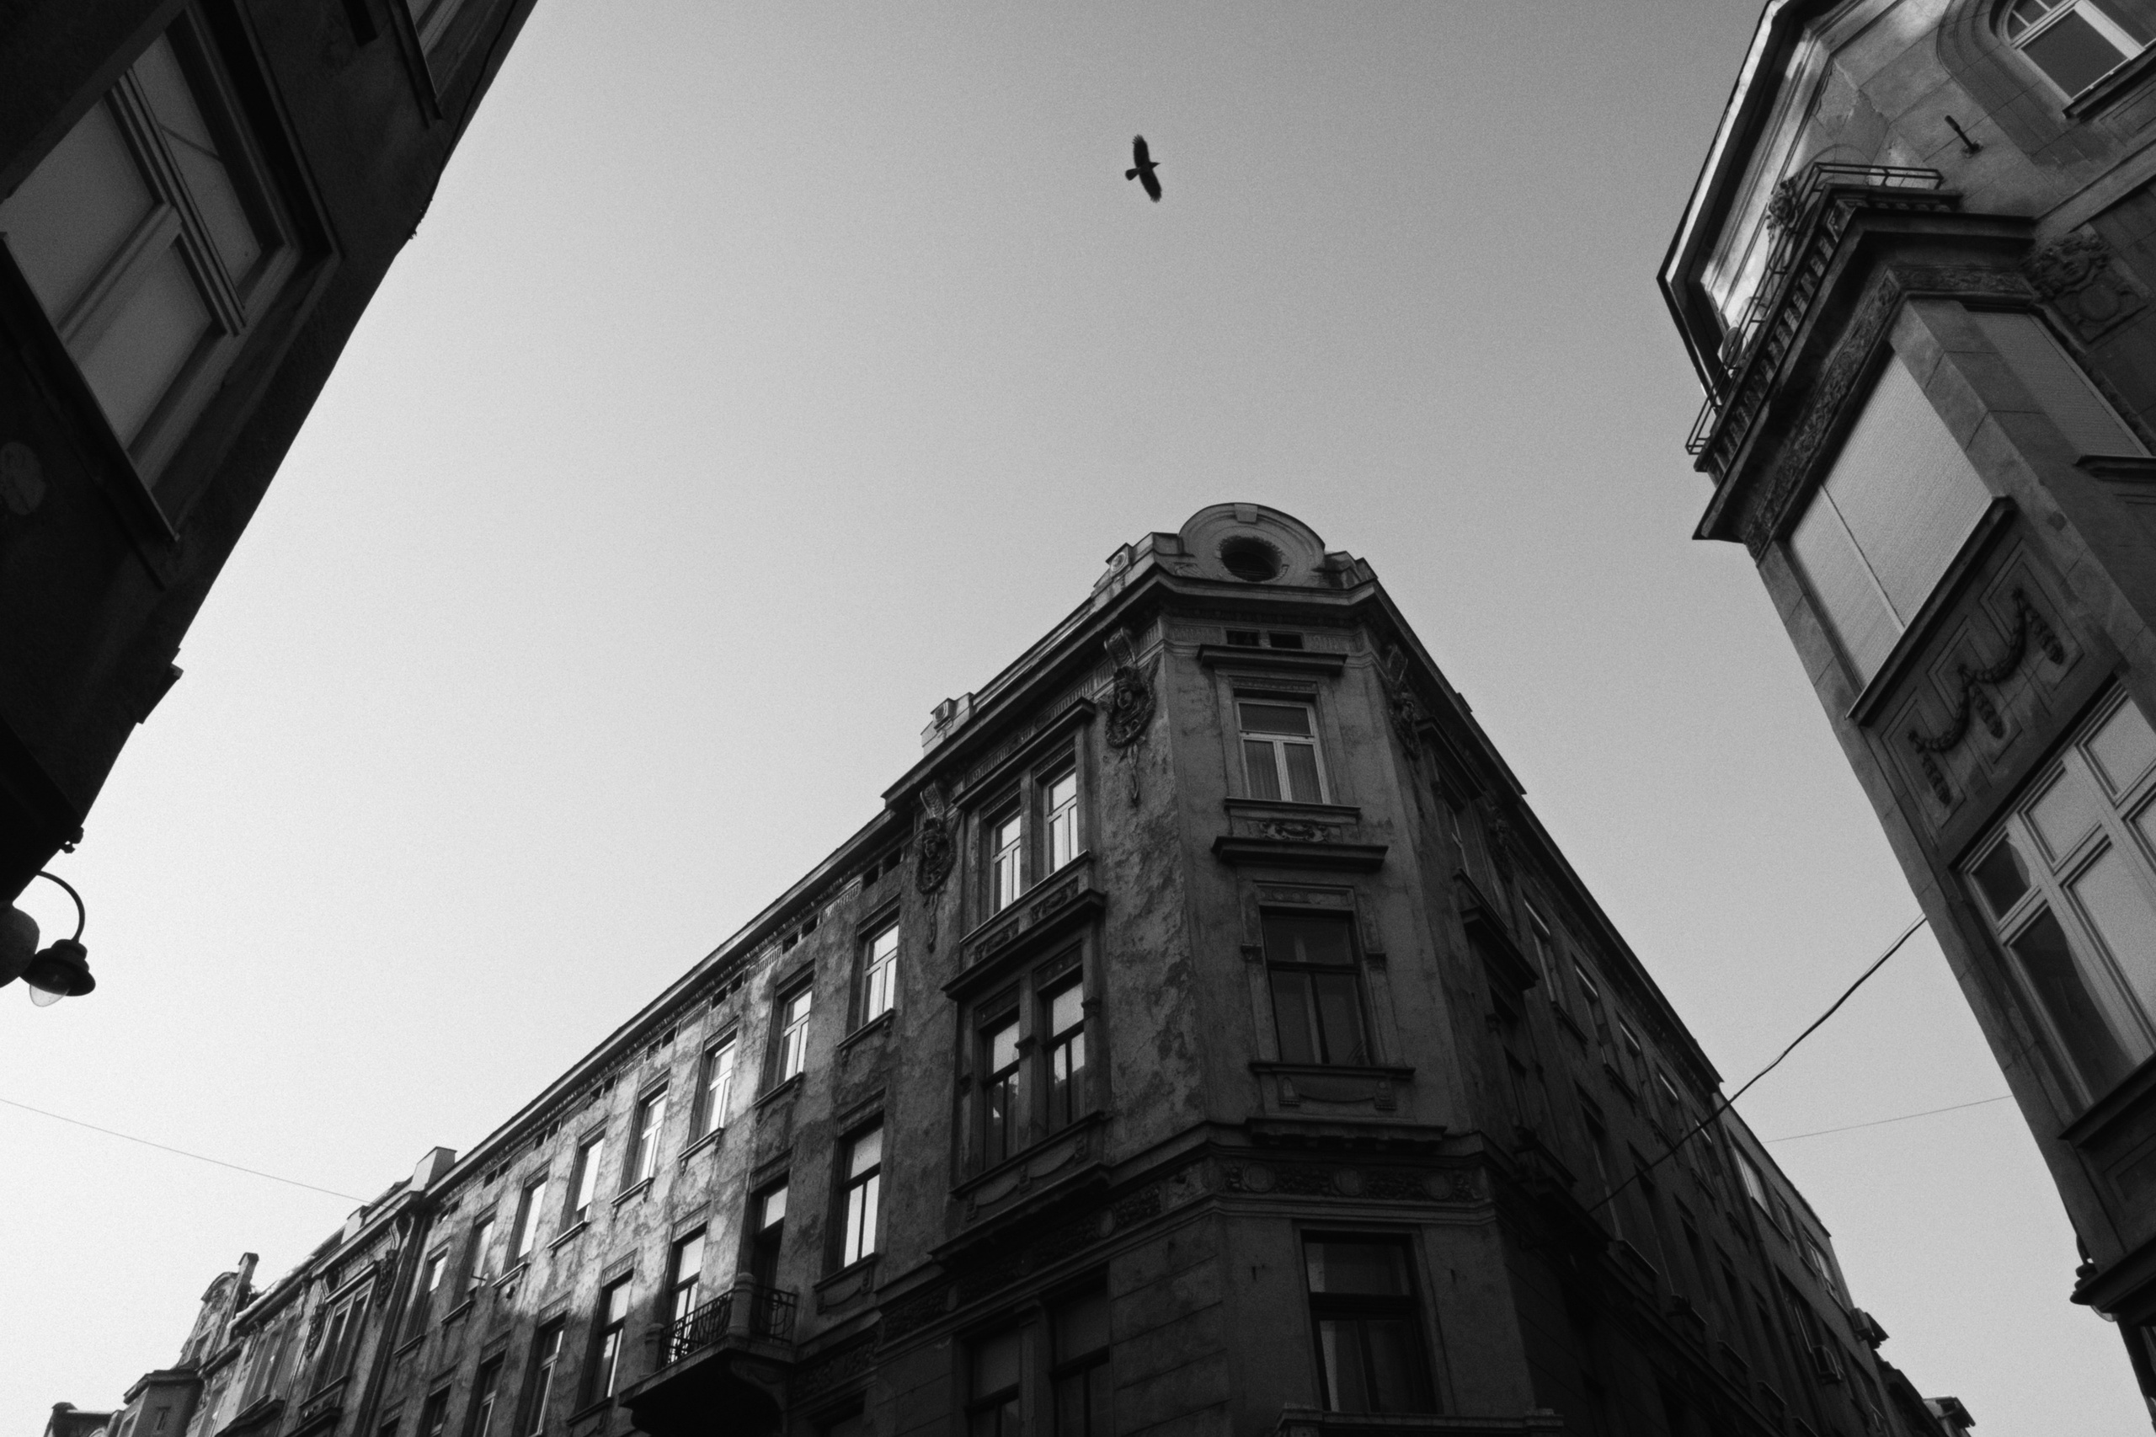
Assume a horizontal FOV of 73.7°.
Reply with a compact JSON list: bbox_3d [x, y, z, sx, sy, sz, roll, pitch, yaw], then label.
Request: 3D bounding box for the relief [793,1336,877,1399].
[{"bbox_3d":[-3.450,9.095,20.186,0.153,0.367,2.035,29,-50,-30],"label":"relief"}]

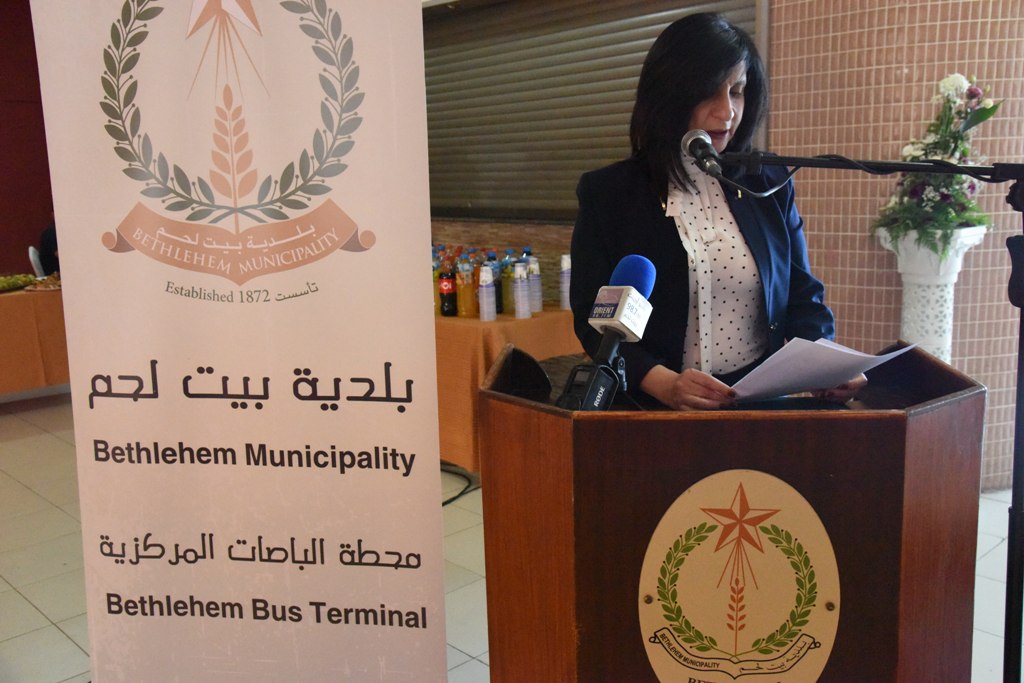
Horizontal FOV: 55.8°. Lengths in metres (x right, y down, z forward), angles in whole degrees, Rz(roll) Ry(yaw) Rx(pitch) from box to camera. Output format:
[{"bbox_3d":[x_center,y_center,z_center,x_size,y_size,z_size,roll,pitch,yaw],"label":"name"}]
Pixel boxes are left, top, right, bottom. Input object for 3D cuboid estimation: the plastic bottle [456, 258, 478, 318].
[{"bbox_3d":[-0.222,-0.268,4.631,0.096,0.302,0.096,-2,11,-3],"label":"plastic bottle"}]

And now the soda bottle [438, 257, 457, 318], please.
[{"bbox_3d":[-0.313,-0.269,4.692,0.087,0.288,0.087,-2,11,-4],"label":"soda bottle"}]

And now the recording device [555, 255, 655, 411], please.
[{"bbox_3d":[0.149,0.004,1.471,0.077,0.300,0.077,3,-26,40],"label":"recording device"}]

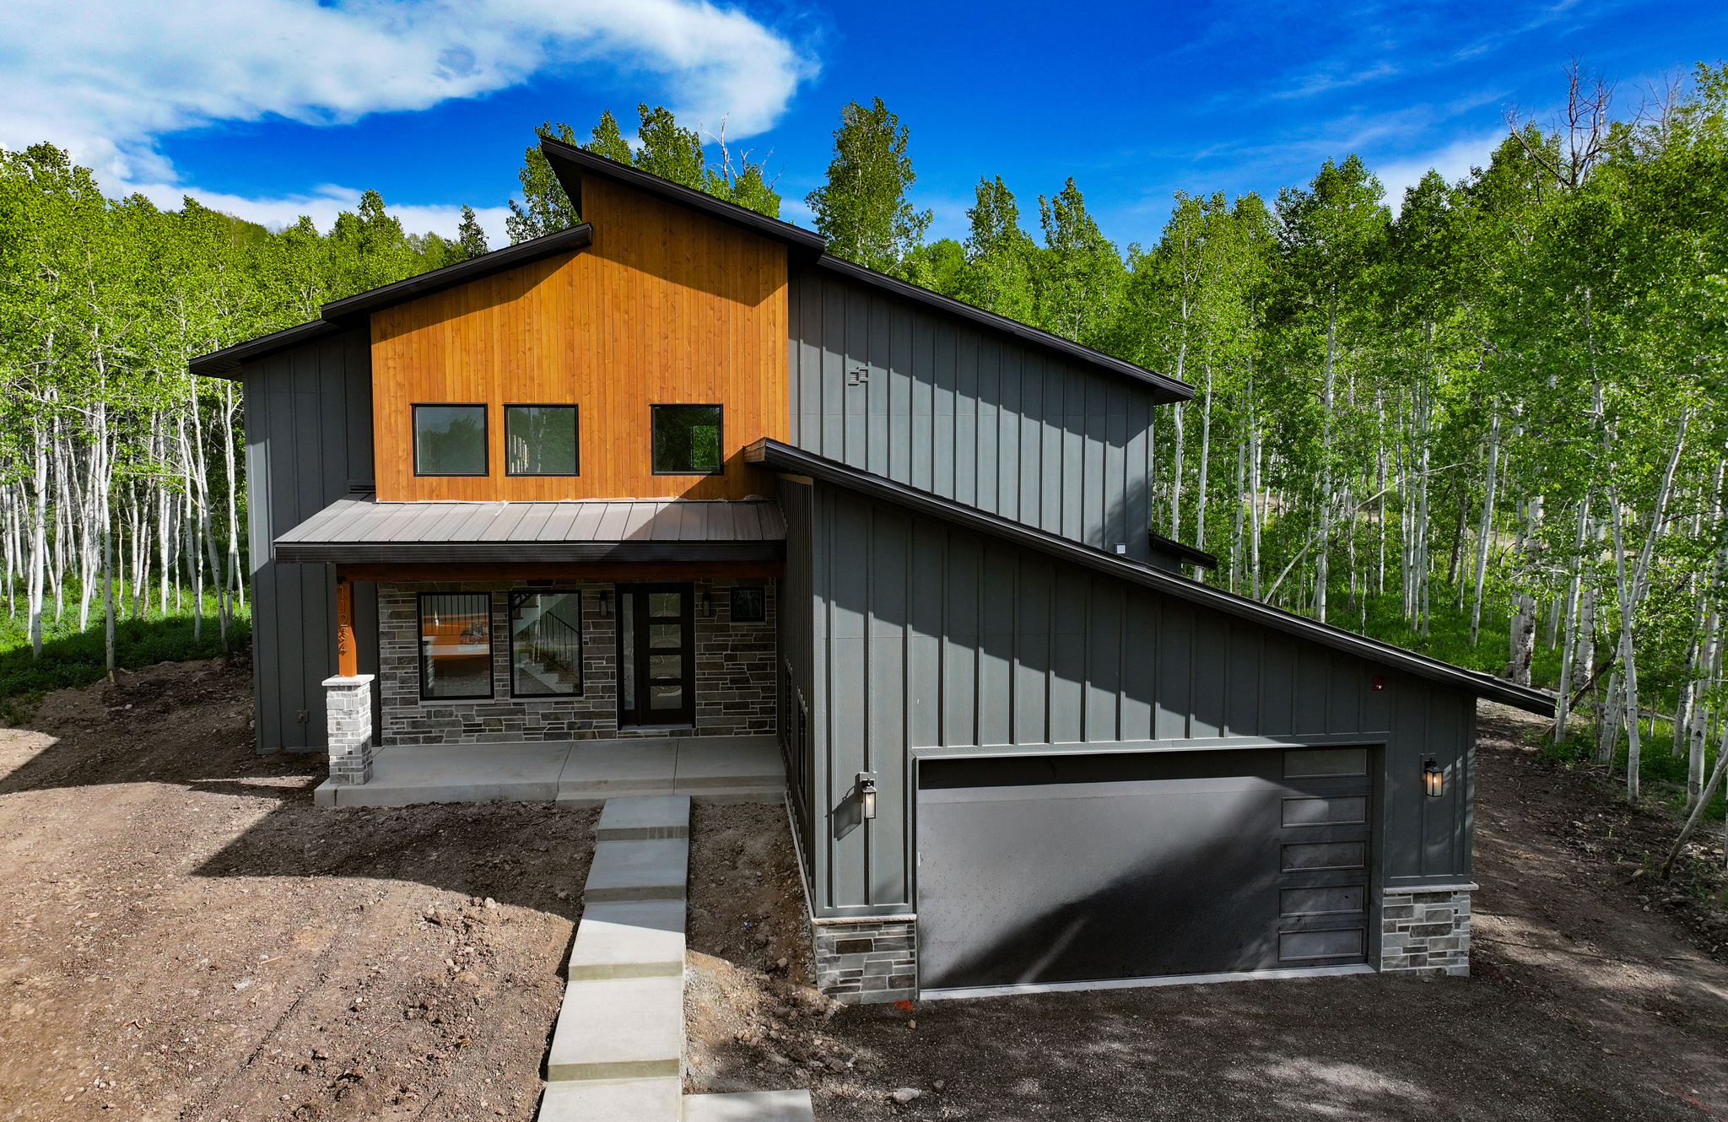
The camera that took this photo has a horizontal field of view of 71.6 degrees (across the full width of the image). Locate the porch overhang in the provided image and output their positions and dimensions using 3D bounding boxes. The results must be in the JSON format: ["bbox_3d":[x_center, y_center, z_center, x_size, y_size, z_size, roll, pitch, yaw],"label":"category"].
[{"bbox_3d":[-4.990,-0.504,19.079,7.330,0.980,3.050,-1,5,-7],"label":"porch overhang"}]

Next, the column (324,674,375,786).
[{"bbox_3d":[-7.810,2.563,18.152,0.560,1.580,0.570,-1,5,-7],"label":"column"}]

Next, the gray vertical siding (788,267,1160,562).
[{"bbox_3d":[2.010,-2.550,21.829,6.840,5.280,0.200,-1,5,-7],"label":"gray vertical siding"}]

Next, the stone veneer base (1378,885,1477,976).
[{"bbox_3d":[6.604,4.312,14.093,1.193,1.076,0.200,-1,4,-7],"label":"stone veneer base"}]

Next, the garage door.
[{"bbox_3d":[3.316,3.492,13.993,5.497,2.730,0.150,-1,5,-7],"label":"garage door"}]

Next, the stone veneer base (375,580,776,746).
[{"bbox_3d":[-4.882,1.698,20.837,6.730,2.860,0.200,-1,5,-7],"label":"stone veneer base"}]

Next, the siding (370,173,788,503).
[{"bbox_3d":[-4.769,-3.775,20.398,6.940,5.440,0.200,-1,5,-7],"label":"siding"}]

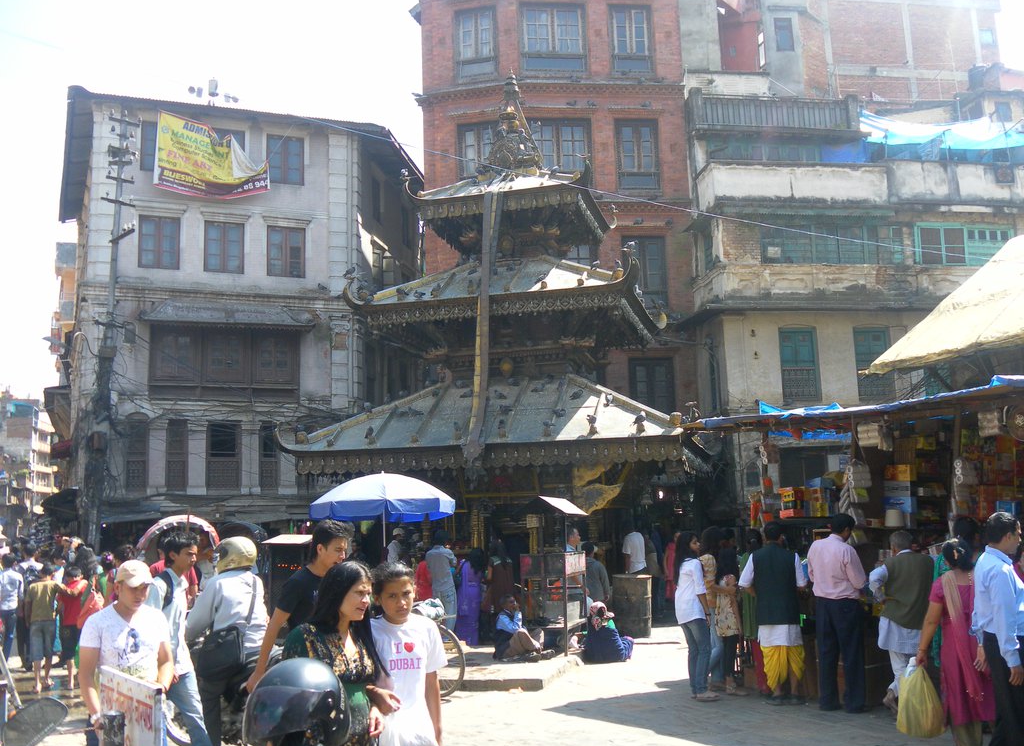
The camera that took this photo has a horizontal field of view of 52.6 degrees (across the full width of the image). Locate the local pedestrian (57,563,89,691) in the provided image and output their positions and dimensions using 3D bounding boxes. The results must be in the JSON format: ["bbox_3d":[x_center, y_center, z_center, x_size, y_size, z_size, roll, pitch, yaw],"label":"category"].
[{"bbox_3d":[-5.117,2.978,12.080,0.370,1.400,0.260,0,-10,-10],"label":"local pedestrian"}]

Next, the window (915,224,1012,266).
[{"bbox_3d":[10.047,-2.853,23.096,2.310,0.972,0.180,0,-10,-6],"label":"window"}]

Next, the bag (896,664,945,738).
[{"bbox_3d":[2.448,1.964,6.190,0.300,0.440,0.220,-6,-11,22],"label":"bag"}]

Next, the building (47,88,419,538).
[{"bbox_3d":[-7.304,0.211,26.938,7.746,12.019,8.500,2,-10,-19],"label":"building"}]

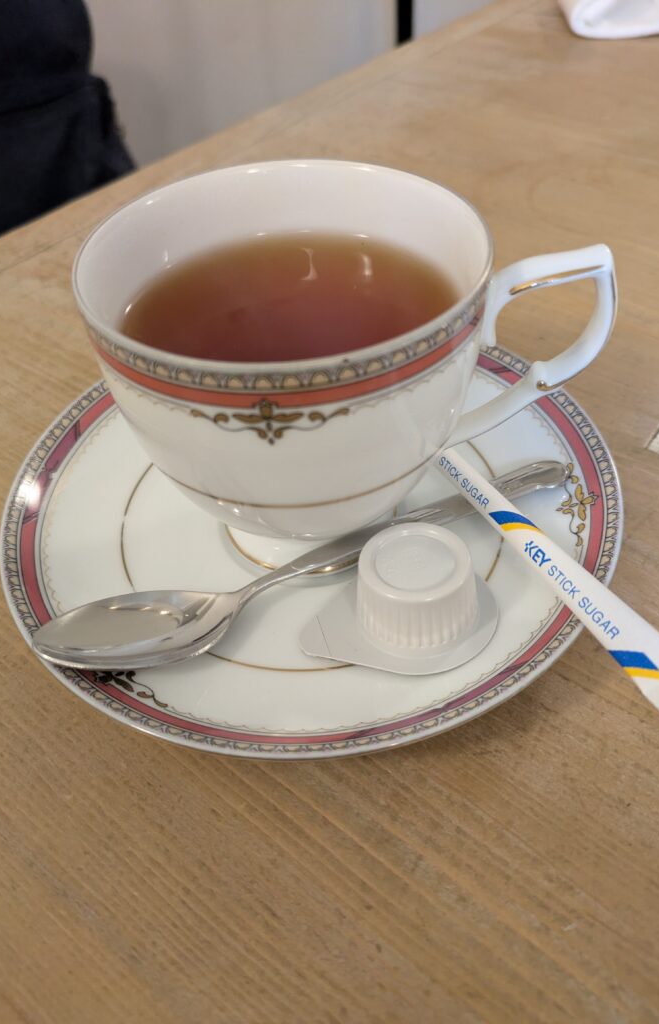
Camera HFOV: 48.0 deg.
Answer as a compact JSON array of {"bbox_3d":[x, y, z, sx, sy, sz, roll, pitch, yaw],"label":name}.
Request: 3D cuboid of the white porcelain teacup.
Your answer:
[{"bbox_3d":[0.006,-0.026,0.170,0.107,0.076,0.080,0,47,4],"label":"white porcelain teacup"}]

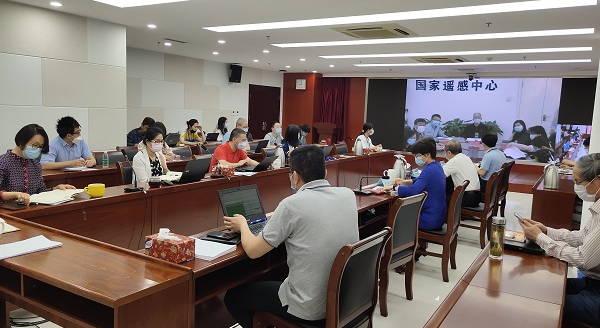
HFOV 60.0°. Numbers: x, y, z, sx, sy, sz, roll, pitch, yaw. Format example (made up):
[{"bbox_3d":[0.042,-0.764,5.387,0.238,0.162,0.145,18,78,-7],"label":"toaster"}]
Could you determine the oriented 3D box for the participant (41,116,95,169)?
[{"bbox_3d":[-2.340,0.143,5.446,0.680,1.280,0.560,6,7,31],"label":"participant"}]

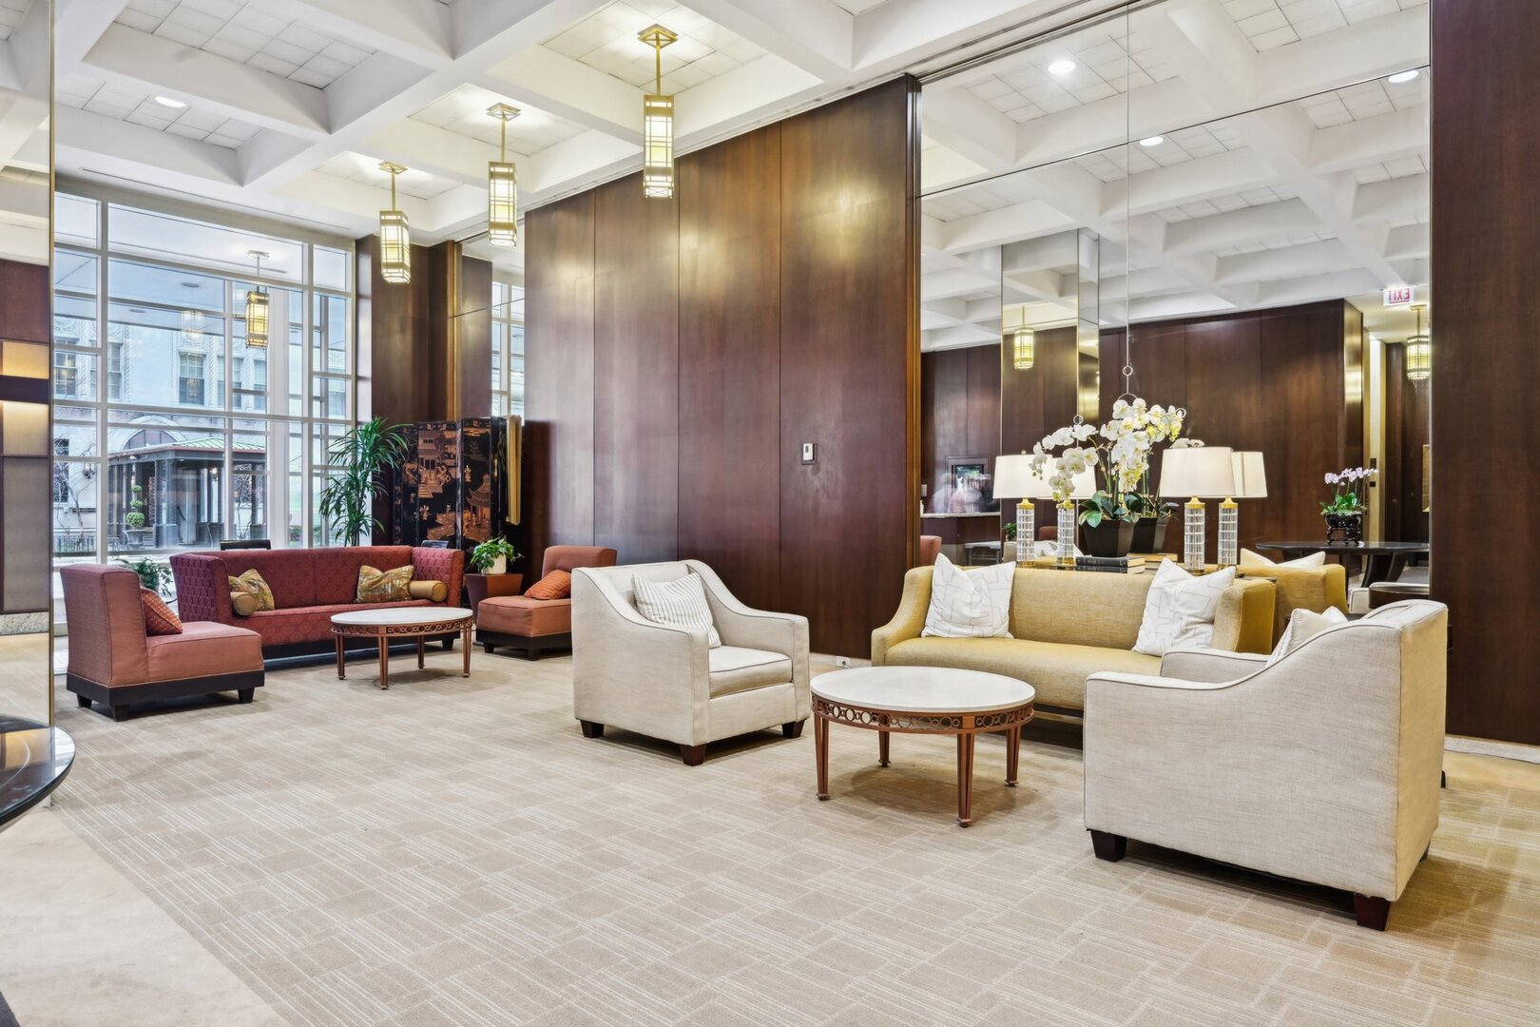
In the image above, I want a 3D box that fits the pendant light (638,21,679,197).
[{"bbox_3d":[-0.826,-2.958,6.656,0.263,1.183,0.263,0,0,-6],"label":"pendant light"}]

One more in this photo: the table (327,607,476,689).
[{"bbox_3d":[-2.545,0.922,6.250,0.850,0.442,0.940,0,0,40],"label":"table"}]

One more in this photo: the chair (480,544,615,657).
[{"bbox_3d":[-1.860,0.723,7.502,0.760,0.840,0.830,0,0,40],"label":"chair"}]

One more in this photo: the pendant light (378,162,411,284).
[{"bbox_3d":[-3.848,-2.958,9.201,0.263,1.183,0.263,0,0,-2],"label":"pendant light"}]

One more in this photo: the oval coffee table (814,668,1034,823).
[{"bbox_3d":[0.614,0.922,3.680,0.930,0.442,0.835,0,0,40],"label":"oval coffee table"}]

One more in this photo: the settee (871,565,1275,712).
[{"bbox_3d":[1.506,0.765,4.574,1.739,0.860,0.896,0,0,40],"label":"settee"}]

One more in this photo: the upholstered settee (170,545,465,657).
[{"bbox_3d":[-3.510,0.721,7.126,0.830,0.845,1.910,0,0,40],"label":"upholstered settee"}]

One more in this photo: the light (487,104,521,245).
[{"bbox_3d":[-2.290,-2.880,7.730,0.280,1.180,0.280,0,0,-12],"label":"light"}]

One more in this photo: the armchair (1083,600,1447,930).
[{"bbox_3d":[1.736,0.750,3.137,0.926,0.890,0.860,0,0,43],"label":"armchair"}]

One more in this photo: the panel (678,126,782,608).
[{"bbox_3d":[-0.347,-1.019,7.669,1.158,4.284,0.060,0,0,40],"label":"panel"}]

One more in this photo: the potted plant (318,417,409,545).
[{"bbox_3d":[-4.035,0.093,8.900,0.880,2.100,0.900,0,0,40],"label":"potted plant"}]

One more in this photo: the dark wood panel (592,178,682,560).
[{"bbox_3d":[-1.246,-1.022,8.409,1.170,4.290,0.060,0,0,40],"label":"dark wood panel"}]

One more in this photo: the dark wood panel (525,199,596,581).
[{"bbox_3d":[-2.049,-1.006,8.861,1.128,4.127,0.080,0,0,40],"label":"dark wood panel"}]

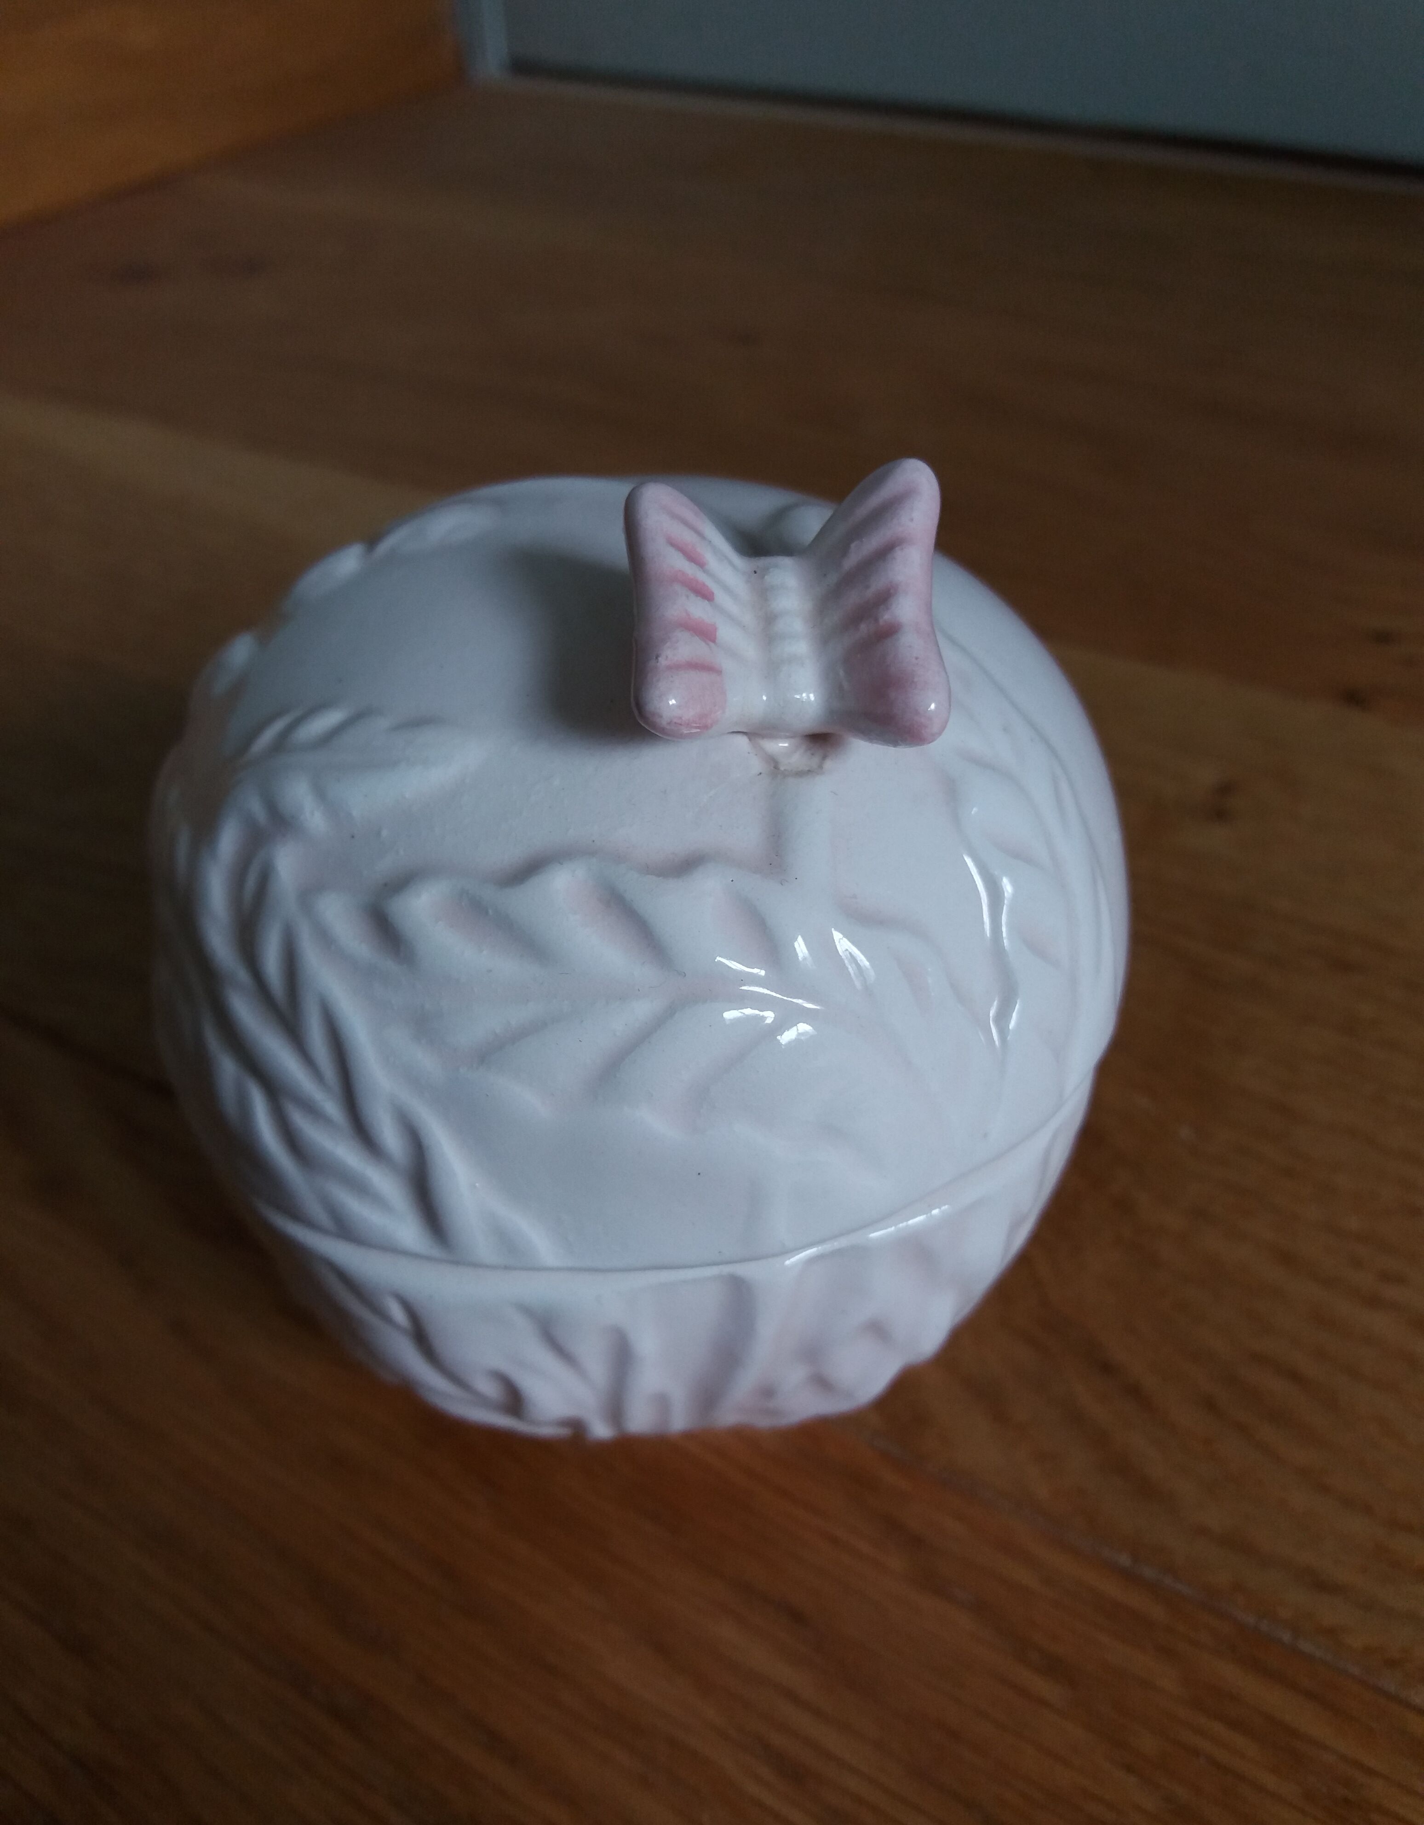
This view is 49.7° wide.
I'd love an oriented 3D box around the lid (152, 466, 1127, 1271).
[{"bbox_3d":[-0.009,-0.023,0.169,0.115,0.064,0.108,-1,39,1],"label":"lid"}]

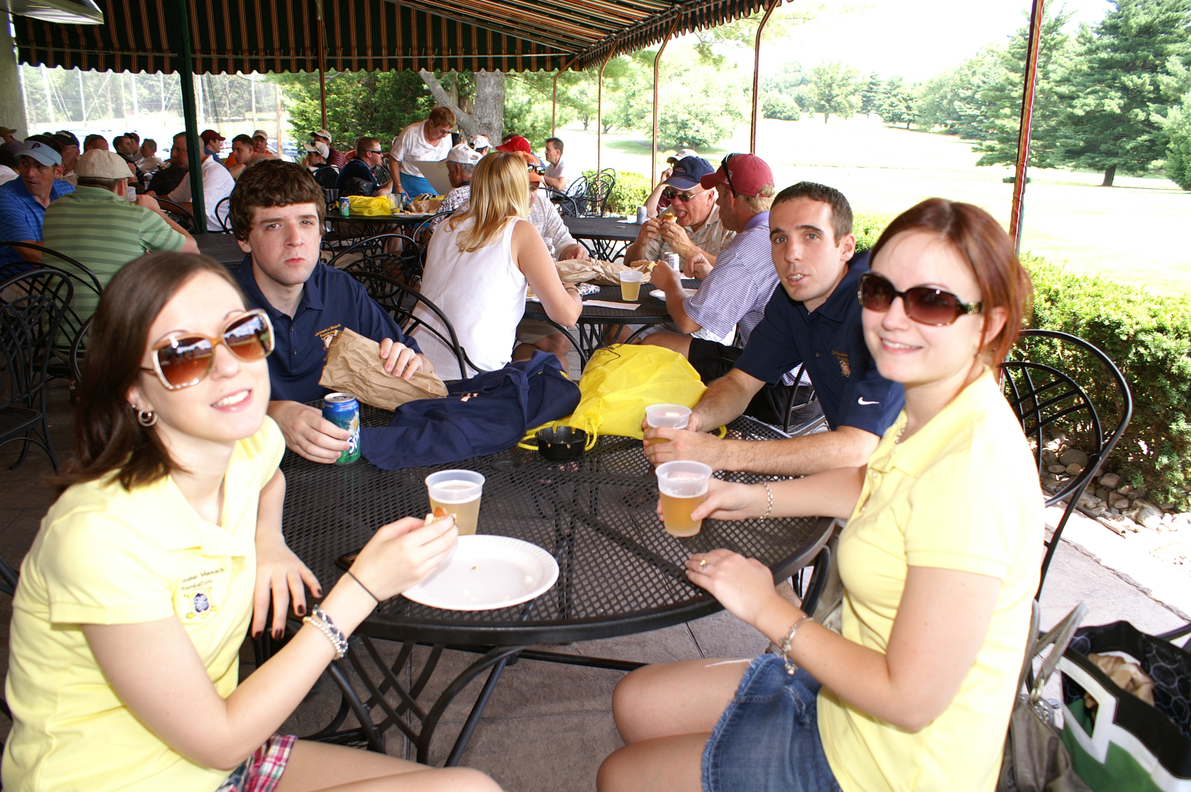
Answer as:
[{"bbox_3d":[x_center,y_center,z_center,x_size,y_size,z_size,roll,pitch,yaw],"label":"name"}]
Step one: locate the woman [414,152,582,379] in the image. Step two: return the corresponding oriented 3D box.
[{"bbox_3d":[-0.325,-0.199,3.134,0.470,1.270,0.740,11,19,30],"label":"woman"}]

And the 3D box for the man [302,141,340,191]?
[{"bbox_3d":[-2.727,-1.896,8.784,0.800,1.220,0.550,15,21,39],"label":"man"}]

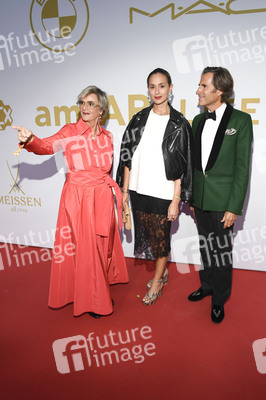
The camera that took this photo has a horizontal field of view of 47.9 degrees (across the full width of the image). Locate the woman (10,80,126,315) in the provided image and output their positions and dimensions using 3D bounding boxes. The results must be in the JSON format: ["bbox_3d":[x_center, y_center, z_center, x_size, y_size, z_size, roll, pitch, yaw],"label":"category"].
[{"bbox_3d":[-0.410,0.021,2.277,0.750,1.700,0.520,-1,16,-2],"label":"woman"}]

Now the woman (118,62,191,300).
[{"bbox_3d":[0.169,-0.062,2.360,0.570,1.800,0.380,4,16,15],"label":"woman"}]

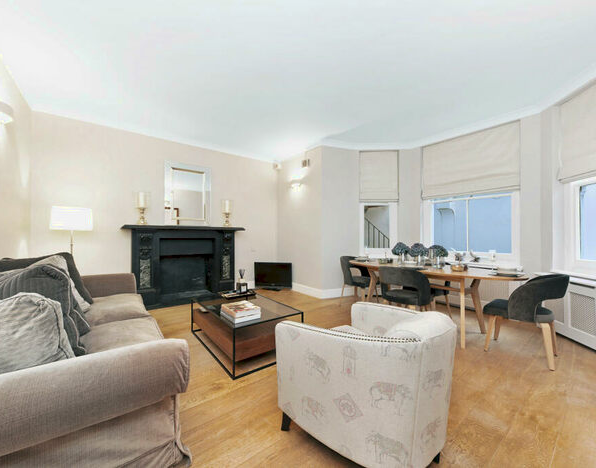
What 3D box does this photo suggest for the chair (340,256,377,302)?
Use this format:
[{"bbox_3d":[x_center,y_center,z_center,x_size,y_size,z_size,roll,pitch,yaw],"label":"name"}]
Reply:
[{"bbox_3d":[0.963,0.765,3.695,0.540,0.790,0.590,0,0,-40],"label":"chair"}]

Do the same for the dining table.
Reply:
[{"bbox_3d":[1.568,0.785,2.975,0.980,0.750,1.970,0,0,-40],"label":"dining table"}]

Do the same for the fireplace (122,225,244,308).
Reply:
[{"bbox_3d":[-1.781,0.522,3.904,1.850,1.275,0.320,0,0,-40],"label":"fireplace"}]

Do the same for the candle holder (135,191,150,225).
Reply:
[{"bbox_3d":[-2.309,-0.373,3.465,0.190,0.515,0.190,0,0,-40],"label":"candle holder"}]

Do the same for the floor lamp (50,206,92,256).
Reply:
[{"bbox_3d":[-2.794,0.410,2.880,0.390,1.500,0.390,0,0,-40],"label":"floor lamp"}]

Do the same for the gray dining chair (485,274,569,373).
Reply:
[{"bbox_3d":[2.159,0.765,2.259,0.540,0.790,0.590,0,0,-41],"label":"gray dining chair"}]

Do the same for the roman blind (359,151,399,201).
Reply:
[{"bbox_3d":[1.518,-1.074,4.360,0.720,0.940,0.050,0,0,5],"label":"roman blind"}]

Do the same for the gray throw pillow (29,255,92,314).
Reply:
[{"bbox_3d":[-2.060,0.465,1.990,0.170,0.470,0.480,-24,-5,11],"label":"gray throw pillow"}]

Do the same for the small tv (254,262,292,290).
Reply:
[{"bbox_3d":[-0.495,0.877,4.760,0.770,0.567,0.200,0,0,9],"label":"small tv"}]

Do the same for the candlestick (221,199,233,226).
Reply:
[{"bbox_3d":[-1.303,-0.370,4.303,0.185,0.510,0.185,0,0,-40],"label":"candlestick"}]

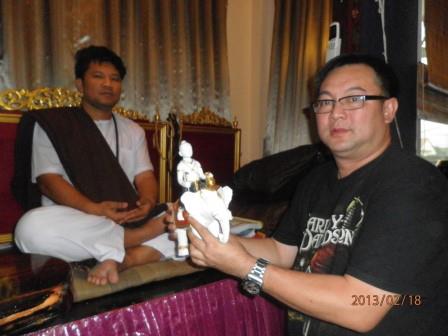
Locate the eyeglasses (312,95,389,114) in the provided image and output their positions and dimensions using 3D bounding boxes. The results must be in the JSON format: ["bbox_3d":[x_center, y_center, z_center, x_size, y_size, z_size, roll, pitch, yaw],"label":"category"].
[{"bbox_3d":[0.308,-0.150,0.848,0.140,0.043,0.141,-6,7,-41],"label":"eyeglasses"}]

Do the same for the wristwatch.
[{"bbox_3d":[0.062,0.209,0.675,0.043,0.070,0.061,26,37,11],"label":"wristwatch"}]

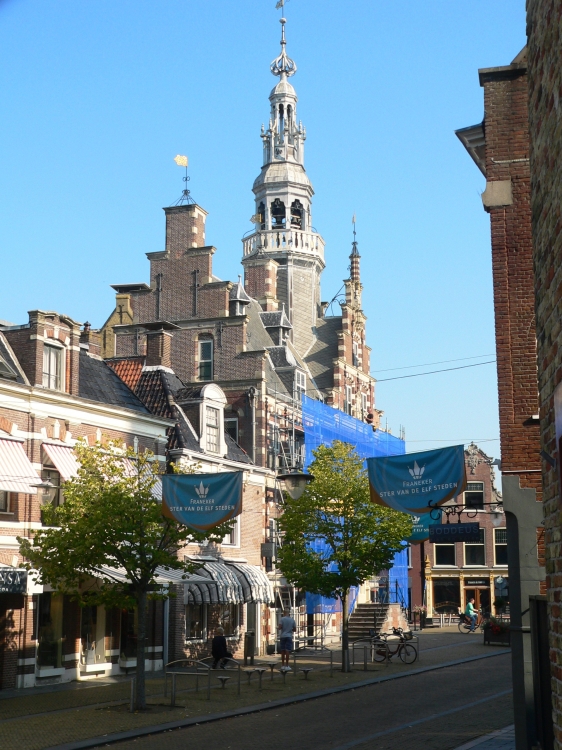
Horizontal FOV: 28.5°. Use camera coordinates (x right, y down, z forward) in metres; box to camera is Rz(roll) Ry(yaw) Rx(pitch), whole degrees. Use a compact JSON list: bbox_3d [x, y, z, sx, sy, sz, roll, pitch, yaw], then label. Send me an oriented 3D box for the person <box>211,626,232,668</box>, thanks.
[{"bbox_3d":[-1.432,6.558,26.539,0.480,1.000,0.550,-6,-12,29],"label":"person"}]

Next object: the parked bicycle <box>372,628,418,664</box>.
[{"bbox_3d":[3.749,8.864,36.236,1.700,1.140,0.580,-6,-12,26],"label":"parked bicycle"}]

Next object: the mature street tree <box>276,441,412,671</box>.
[{"bbox_3d":[1.949,5.384,33.286,4.000,6.850,4.000,0,-11,0],"label":"mature street tree"}]

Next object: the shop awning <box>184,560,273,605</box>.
[{"bbox_3d":[-1.672,7.050,37.640,1.050,1.446,4.241,-6,-12,26],"label":"shop awning"}]

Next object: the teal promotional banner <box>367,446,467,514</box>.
[{"bbox_3d":[2.271,1.776,18.504,1.740,1.100,0.100,-6,-12,26],"label":"teal promotional banner"}]

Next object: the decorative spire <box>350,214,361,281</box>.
[{"bbox_3d":[3.576,-6.042,52.840,0.440,3.300,0.440,0,-11,0],"label":"decorative spire"}]

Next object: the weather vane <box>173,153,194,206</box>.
[{"bbox_3d":[-4.003,-7.920,45.396,0.850,2.150,0.800,-2,-11,10],"label":"weather vane"}]

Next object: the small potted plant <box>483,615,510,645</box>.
[{"bbox_3d":[9.160,10.643,46.115,1.300,1.250,1.100,-5,-12,26],"label":"small potted plant"}]

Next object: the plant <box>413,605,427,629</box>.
[{"bbox_3d":[7.736,13.507,61.611,0.700,1.350,0.750,-5,-12,26],"label":"plant"}]

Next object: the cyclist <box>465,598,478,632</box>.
[{"bbox_3d":[9.803,12.346,56.760,0.680,1.700,0.500,-1,-11,3],"label":"cyclist"}]

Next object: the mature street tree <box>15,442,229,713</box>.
[{"bbox_3d":[-3.386,4.200,23.540,4.500,5.650,4.300,0,-11,0],"label":"mature street tree"}]

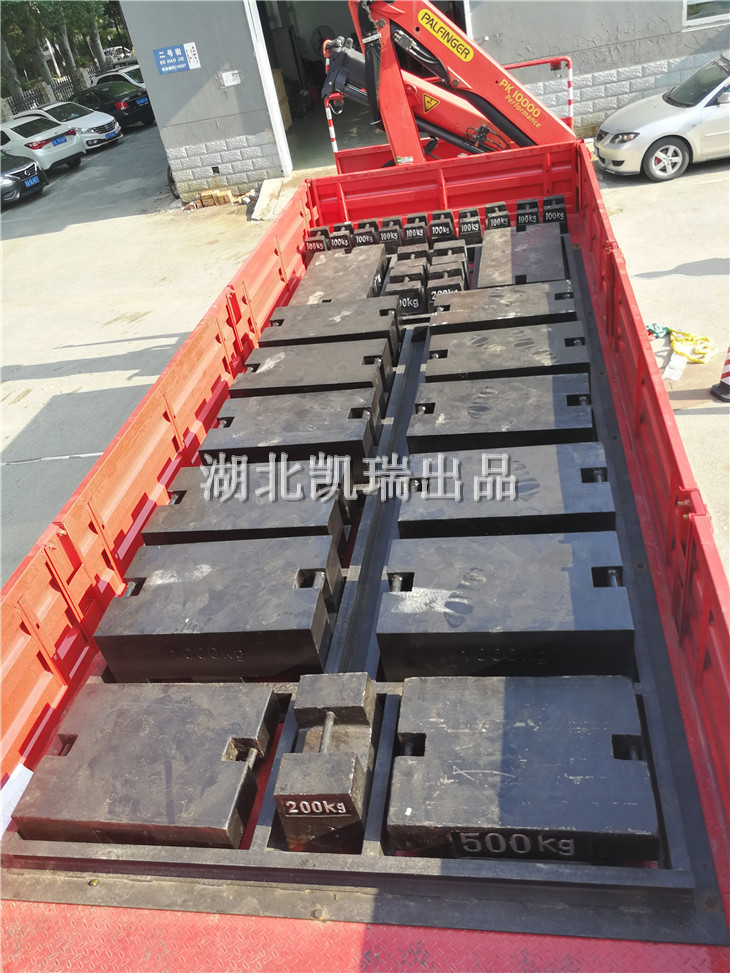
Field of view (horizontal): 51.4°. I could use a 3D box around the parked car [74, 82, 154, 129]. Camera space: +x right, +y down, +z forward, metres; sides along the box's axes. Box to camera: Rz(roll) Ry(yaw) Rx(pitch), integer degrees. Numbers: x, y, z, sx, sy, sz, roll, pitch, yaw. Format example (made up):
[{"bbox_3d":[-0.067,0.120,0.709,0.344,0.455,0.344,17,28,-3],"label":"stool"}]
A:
[{"bbox_3d":[-8.936,-13.108,26.227,4.750,1.480,1.820,21,47,37],"label":"parked car"}]

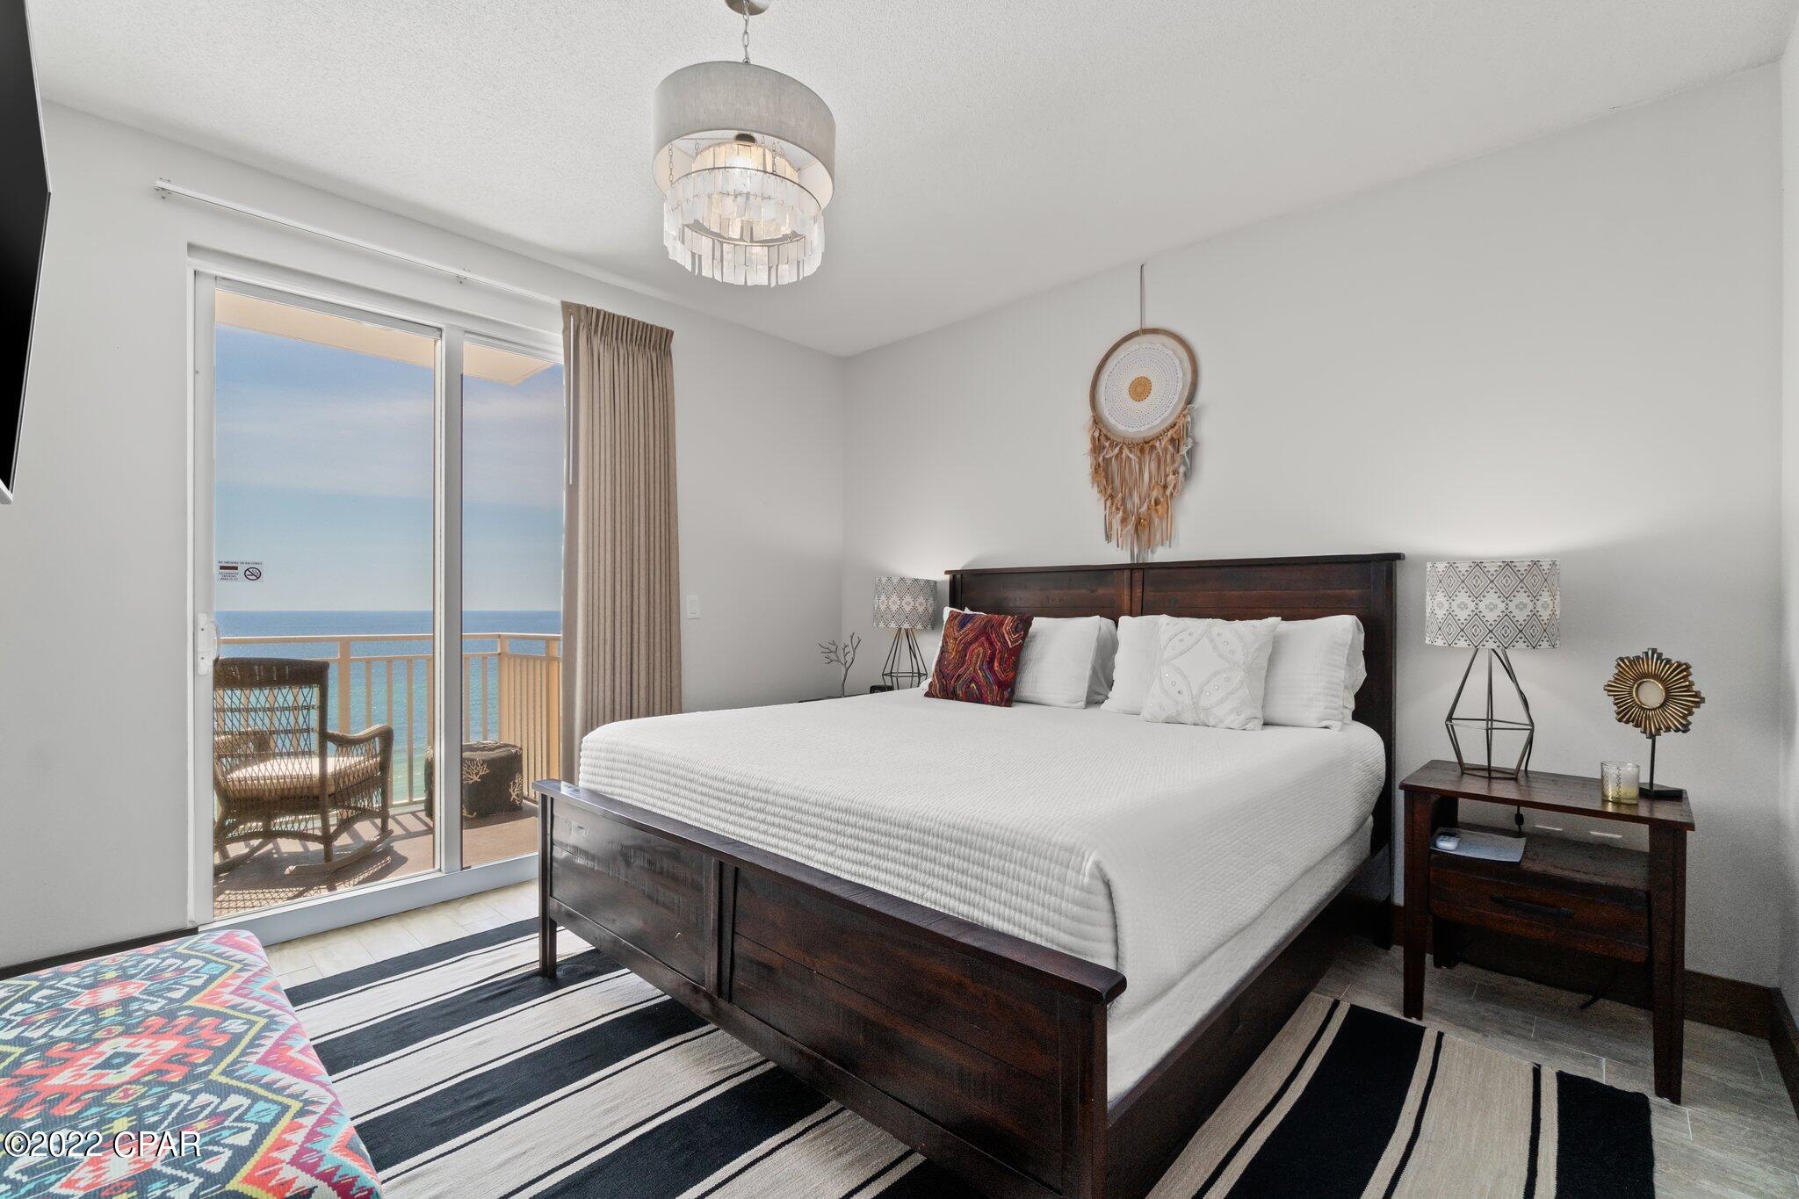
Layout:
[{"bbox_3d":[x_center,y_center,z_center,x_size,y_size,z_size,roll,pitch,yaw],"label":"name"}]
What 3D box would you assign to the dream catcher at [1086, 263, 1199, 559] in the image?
[{"bbox_3d":[1.067,-0.831,3.326,0.495,1.290,0.060,0,0,43],"label":"dream catcher"}]

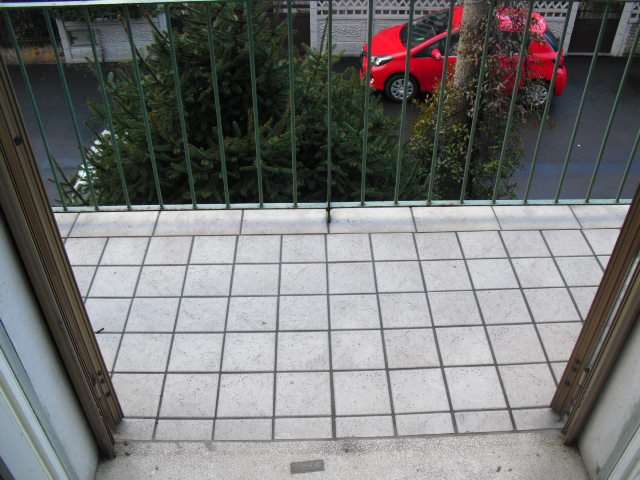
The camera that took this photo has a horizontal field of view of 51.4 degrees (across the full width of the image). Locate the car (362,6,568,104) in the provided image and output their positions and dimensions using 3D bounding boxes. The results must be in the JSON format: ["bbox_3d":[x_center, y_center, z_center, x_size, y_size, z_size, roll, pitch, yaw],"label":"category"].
[{"bbox_3d":[2.796,-3.662,12.807,3.950,1.500,1.720,3,39,4],"label":"car"}]

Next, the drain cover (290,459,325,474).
[{"bbox_3d":[-0.033,0.618,1.802,0.090,0.010,0.034,-4,39,-5],"label":"drain cover"}]

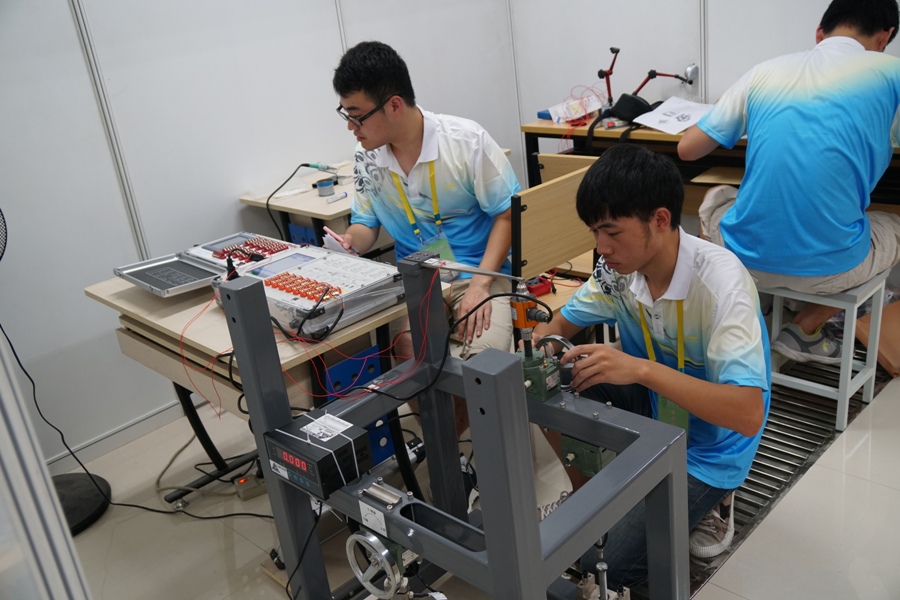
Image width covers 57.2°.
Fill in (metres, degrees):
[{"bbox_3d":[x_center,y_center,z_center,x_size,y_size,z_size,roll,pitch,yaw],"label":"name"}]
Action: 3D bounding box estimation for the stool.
[{"bbox_3d":[1.158,0.128,2.648,0.345,0.447,0.255,14,30,43],"label":"stool"}]

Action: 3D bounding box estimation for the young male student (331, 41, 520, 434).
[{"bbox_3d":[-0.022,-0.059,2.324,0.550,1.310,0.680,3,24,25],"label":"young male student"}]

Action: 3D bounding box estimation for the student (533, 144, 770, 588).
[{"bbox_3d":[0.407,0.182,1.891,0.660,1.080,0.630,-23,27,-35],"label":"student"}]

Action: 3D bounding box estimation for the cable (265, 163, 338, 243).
[{"bbox_3d":[-0.537,-0.369,3.053,0.250,0.250,0.240,-7,22,0],"label":"cable"}]

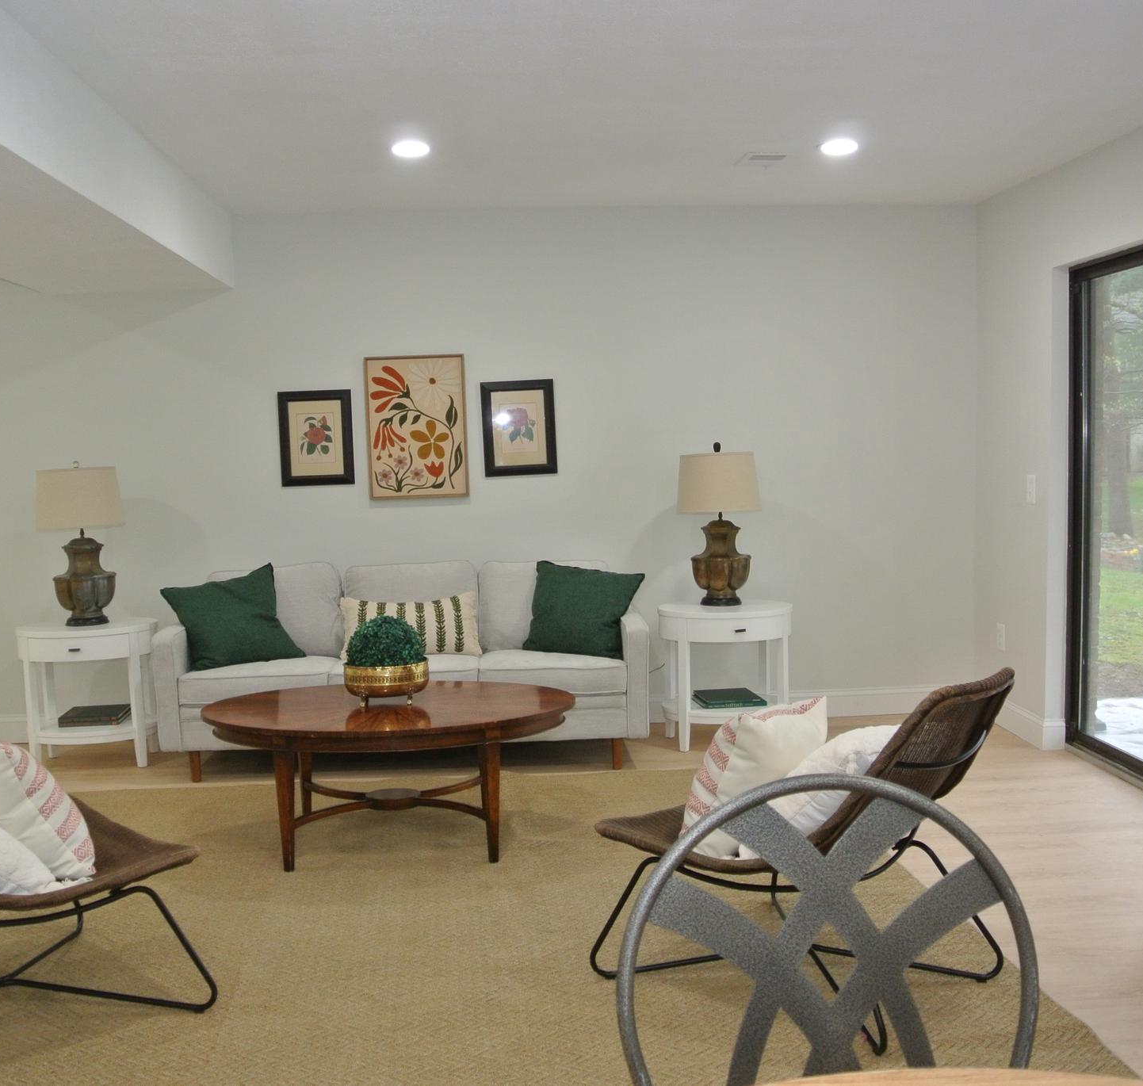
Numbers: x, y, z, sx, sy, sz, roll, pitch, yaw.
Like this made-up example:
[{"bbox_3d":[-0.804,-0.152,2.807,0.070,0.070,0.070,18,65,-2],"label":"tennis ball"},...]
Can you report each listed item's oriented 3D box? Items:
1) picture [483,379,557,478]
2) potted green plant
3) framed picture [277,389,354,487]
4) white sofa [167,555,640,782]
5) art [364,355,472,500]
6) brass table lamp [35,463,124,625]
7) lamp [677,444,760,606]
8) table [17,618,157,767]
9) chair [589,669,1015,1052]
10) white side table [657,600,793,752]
[{"bbox_3d":[-0.242,-0.536,5.707,0.337,0.441,0.025,-2,4,-4],"label":"picture"},{"bbox_3d":[-0.644,0.402,4.220,0.295,0.305,0.290,-2,4,-4],"label":"potted green plant"},{"bbox_3d":[-1.179,-0.485,5.649,0.333,0.434,0.025,-2,4,-4],"label":"framed picture"},{"bbox_3d":[-0.703,0.513,5.315,1.990,0.830,0.830,-2,4,-4],"label":"white sofa"},{"bbox_3d":[-0.717,-0.538,5.671,0.457,0.661,0.030,-2,4,-4],"label":"art"},{"bbox_3d":[-2.134,0.004,5.297,0.380,0.710,0.370,-2,4,-4],"label":"brass table lamp"},{"bbox_3d":[0.662,-0.080,5.465,0.375,0.730,0.365,-2,4,-4],"label":"lamp"},{"bbox_3d":[-2.096,0.658,5.319,0.590,0.600,0.440,-2,4,-4],"label":"table"},{"bbox_3d":[0.621,0.685,3.002,0.740,0.790,0.840,-6,6,-45],"label":"chair"},{"bbox_3d":[0.694,0.588,5.448,0.600,0.600,0.440,-2,4,-4],"label":"white side table"}]

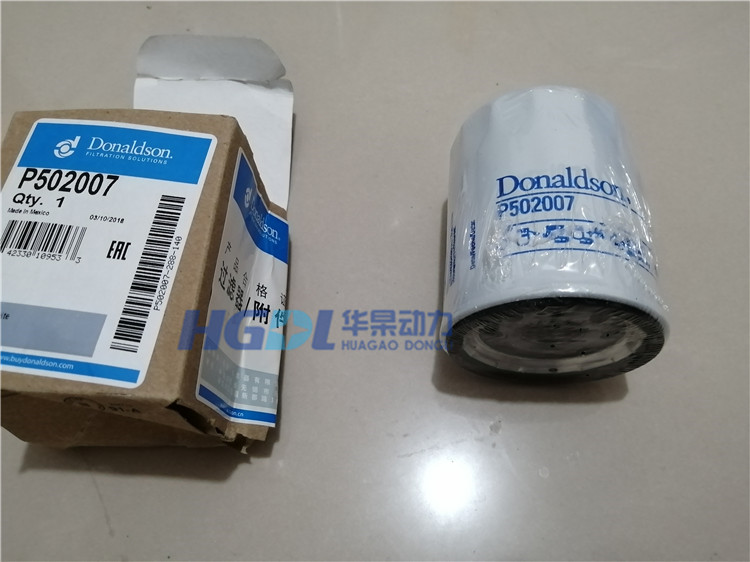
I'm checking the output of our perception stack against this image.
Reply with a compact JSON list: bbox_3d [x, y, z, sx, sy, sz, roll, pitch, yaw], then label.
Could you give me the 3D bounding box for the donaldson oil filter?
[{"bbox_3d":[0.067,-0.018,0.225,0.077,0.077,0.098,4,59,4],"label":"donaldson oil filter"}]

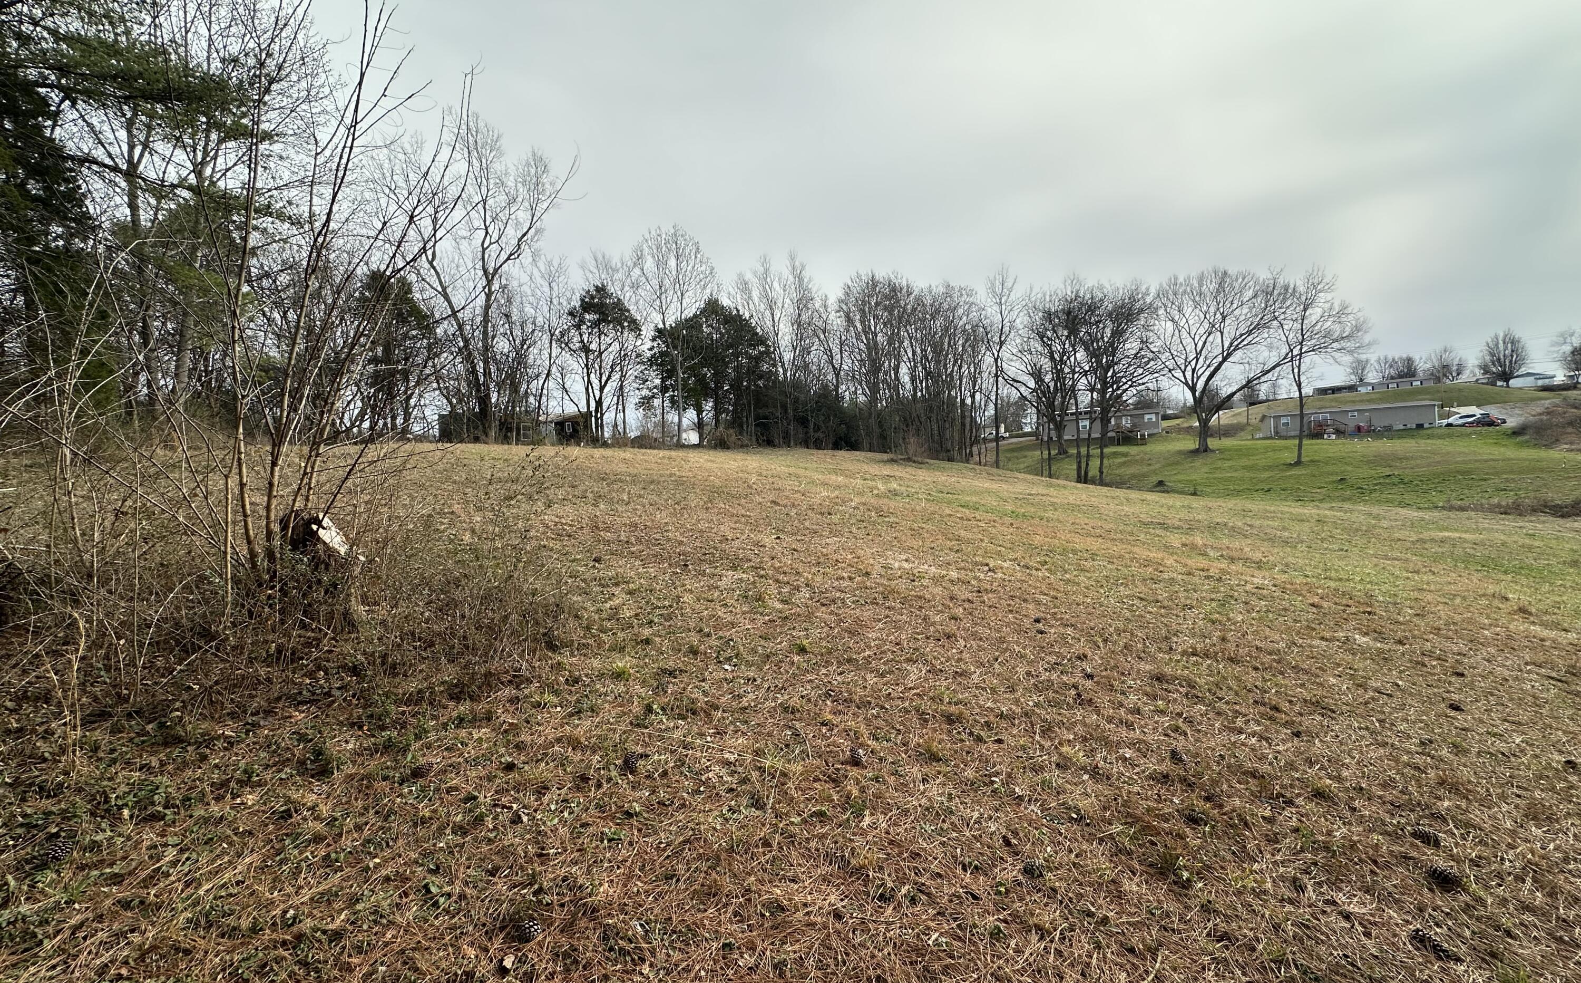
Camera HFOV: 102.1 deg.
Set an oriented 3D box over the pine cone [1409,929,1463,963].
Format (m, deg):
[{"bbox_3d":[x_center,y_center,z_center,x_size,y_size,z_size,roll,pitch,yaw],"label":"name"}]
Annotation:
[{"bbox_3d":[2.091,1.471,2.072,0.060,0.055,0.120,-1,-2,-17],"label":"pine cone"}]

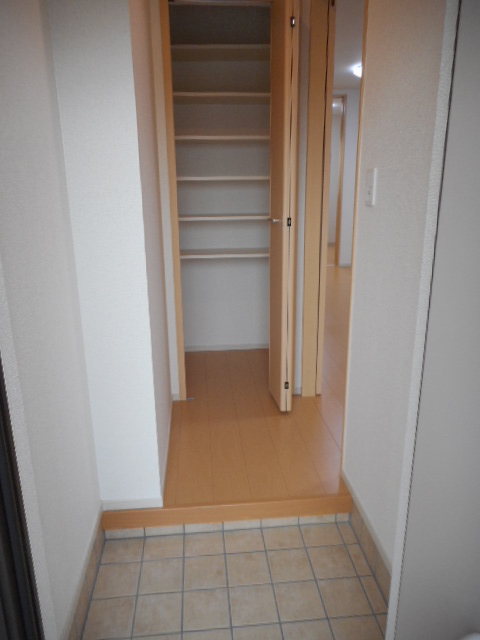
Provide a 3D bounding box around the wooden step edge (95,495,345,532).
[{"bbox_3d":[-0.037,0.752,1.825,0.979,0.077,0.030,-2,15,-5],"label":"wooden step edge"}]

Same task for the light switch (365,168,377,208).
[{"bbox_3d":[0.433,-0.435,1.530,0.009,0.120,0.070,-2,15,-5],"label":"light switch"}]

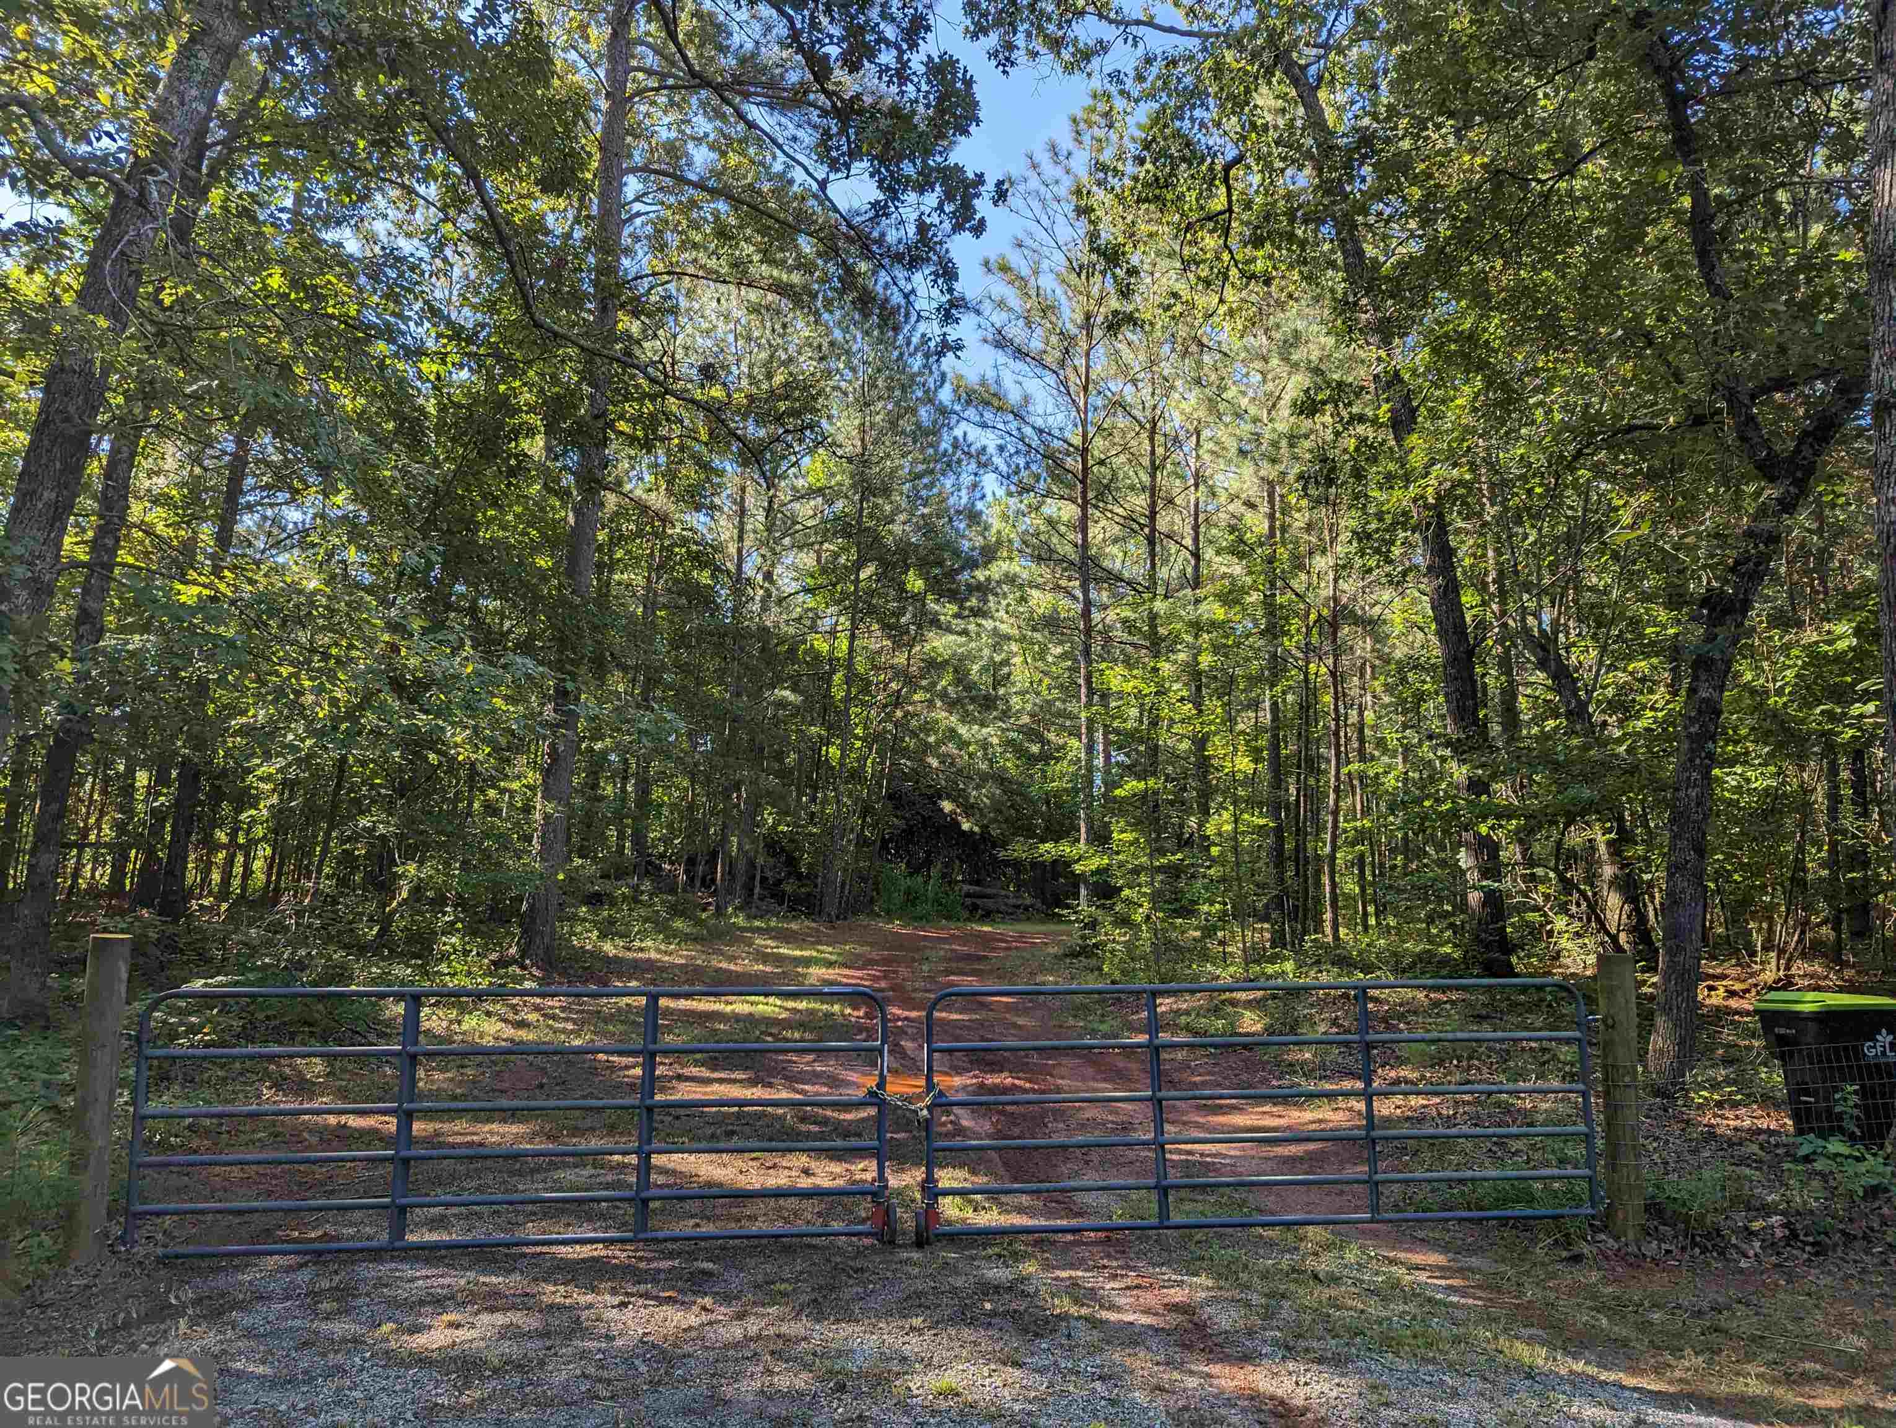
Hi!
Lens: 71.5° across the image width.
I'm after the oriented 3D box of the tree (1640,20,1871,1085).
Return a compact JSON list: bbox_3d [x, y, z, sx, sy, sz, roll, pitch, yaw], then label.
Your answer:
[{"bbox_3d":[6.950,-1.591,11.569,2.000,9.500,1.400,-4,-8,31],"label":"tree"}]

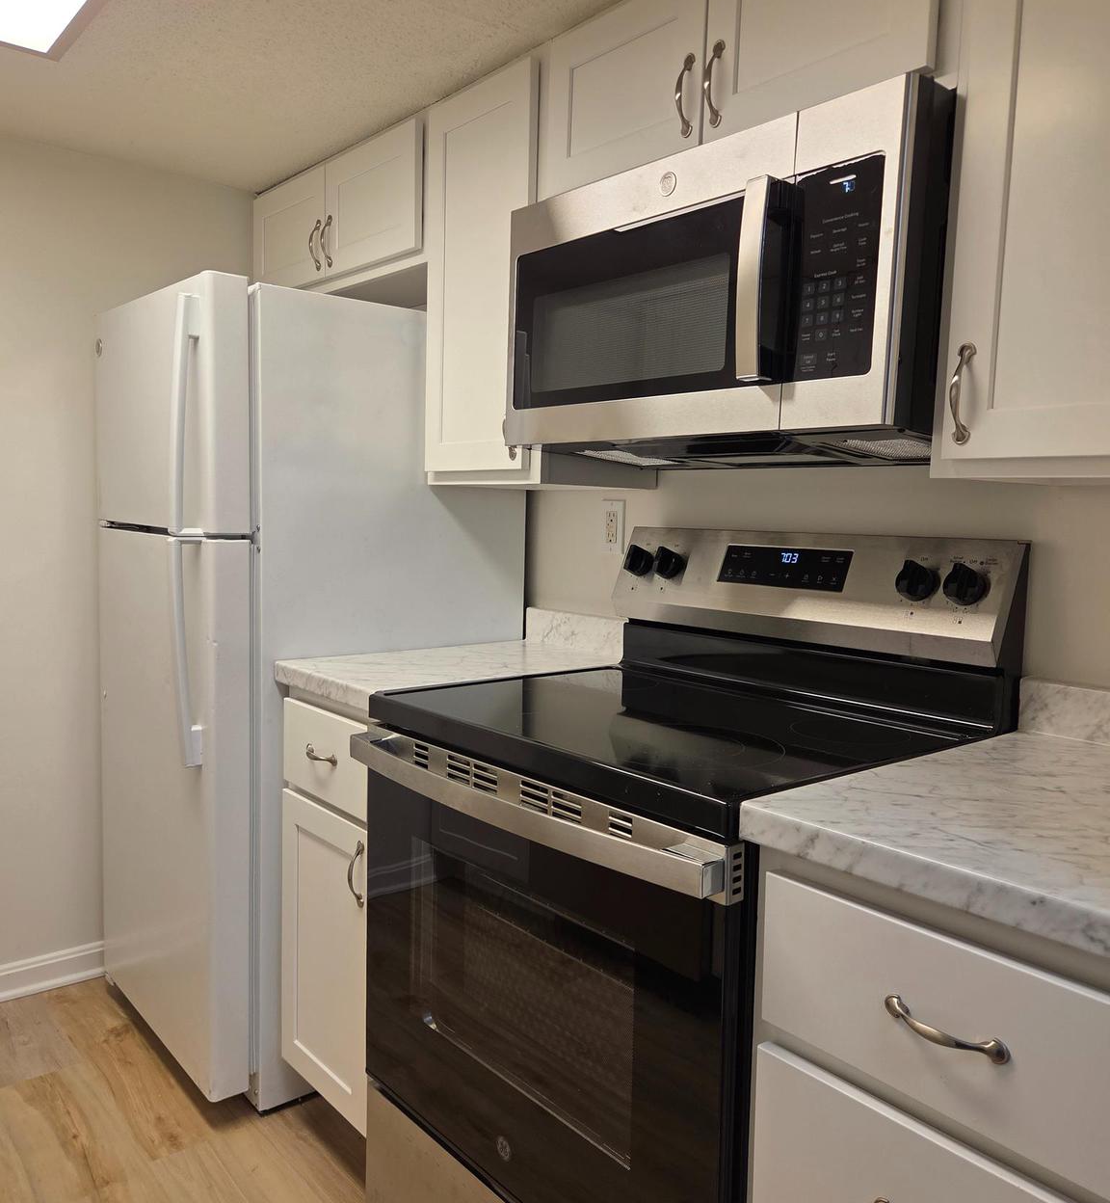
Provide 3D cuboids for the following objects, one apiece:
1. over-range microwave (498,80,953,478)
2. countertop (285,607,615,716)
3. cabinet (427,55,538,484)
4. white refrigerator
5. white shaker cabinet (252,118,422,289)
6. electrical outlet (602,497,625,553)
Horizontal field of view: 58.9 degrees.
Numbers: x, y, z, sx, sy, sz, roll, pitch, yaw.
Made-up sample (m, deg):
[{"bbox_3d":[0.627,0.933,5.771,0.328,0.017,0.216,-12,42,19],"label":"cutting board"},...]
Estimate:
[{"bbox_3d":[0.300,-0.438,1.553,0.412,0.426,0.757,-3,7,-40],"label":"over-range microwave"},{"bbox_3d":[-0.168,0.097,1.964,0.657,0.115,0.360,-3,7,-40],"label":"countertop"},{"bbox_3d":[-0.033,-0.619,2.013,0.332,0.759,0.384,-3,7,-40],"label":"cabinet"},{"bbox_3d":[-0.600,0.179,2.320,0.790,1.633,0.705,-3,7,-40],"label":"white refrigerator"},{"bbox_3d":[-0.417,-0.899,2.446,0.335,0.301,0.819,-3,7,-40],"label":"white shaker cabinet"},{"bbox_3d":[0.125,-0.160,2.105,0.008,0.114,0.070,-3,7,-40],"label":"electrical outlet"}]

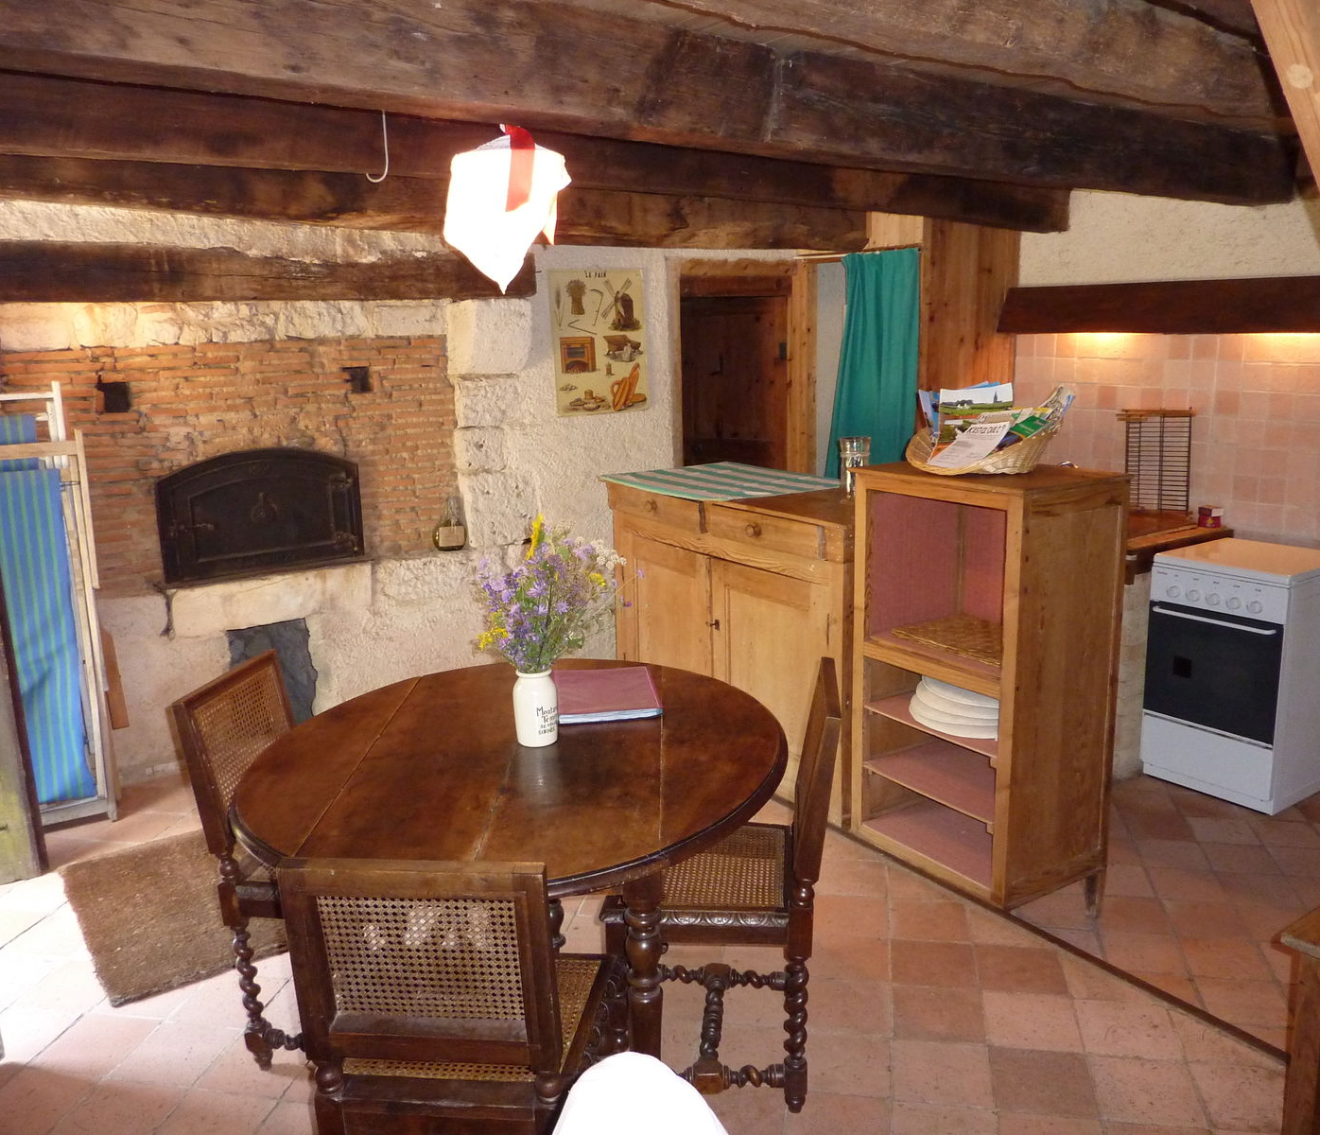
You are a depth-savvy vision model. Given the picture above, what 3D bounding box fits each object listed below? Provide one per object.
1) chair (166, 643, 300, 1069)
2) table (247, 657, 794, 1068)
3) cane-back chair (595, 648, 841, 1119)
[{"bbox_3d":[-0.721,0.643,2.477,0.485,0.860,0.420,0,13,10],"label":"chair"},{"bbox_3d":[-0.277,0.727,2.307,1.080,0.740,1.180,-3,12,-5],"label":"table"},{"bbox_3d":[0.141,0.645,2.337,0.485,0.860,0.420,-1,12,5],"label":"cane-back chair"}]

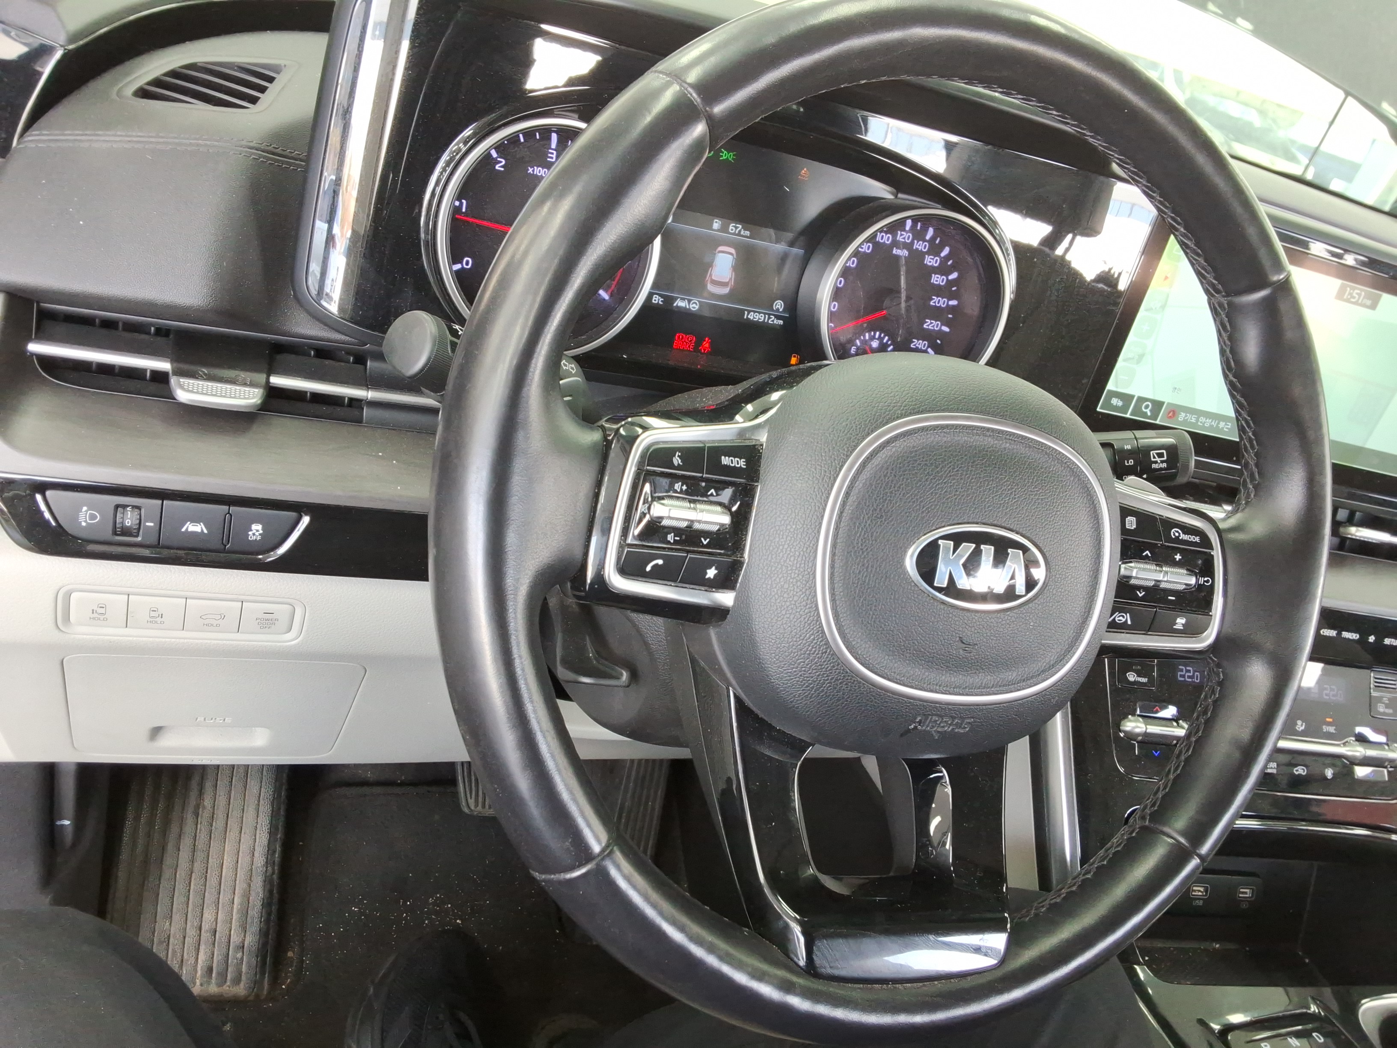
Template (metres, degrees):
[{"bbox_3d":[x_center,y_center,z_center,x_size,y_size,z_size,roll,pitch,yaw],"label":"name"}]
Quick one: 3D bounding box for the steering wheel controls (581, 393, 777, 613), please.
[{"bbox_3d":[-0.009,-0.006,0.372,0.060,0.072,0.025,7,1,-25],"label":"steering wheel controls"}]

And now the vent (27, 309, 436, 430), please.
[{"bbox_3d":[-0.196,-0.068,0.500,0.172,0.037,0.033,7,25,-22],"label":"vent"}]

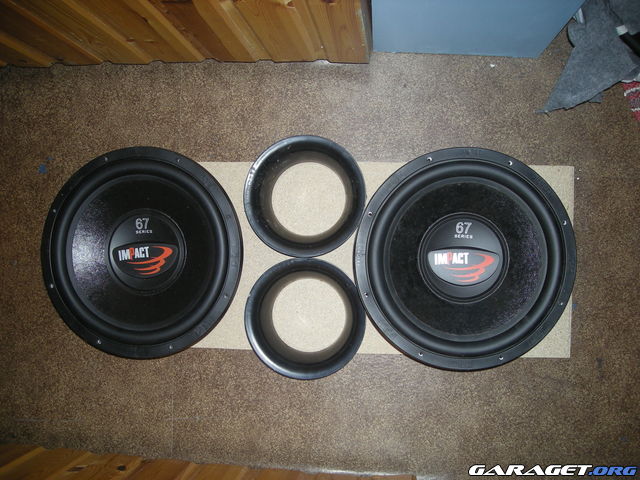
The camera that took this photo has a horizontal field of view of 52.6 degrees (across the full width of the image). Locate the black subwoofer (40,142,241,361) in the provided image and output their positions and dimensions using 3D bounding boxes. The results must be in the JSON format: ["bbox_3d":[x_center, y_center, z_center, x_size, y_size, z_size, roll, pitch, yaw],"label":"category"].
[{"bbox_3d":[-0.316,0.025,1.272,0.390,0.175,0.390,0,89,6],"label":"black subwoofer"}]

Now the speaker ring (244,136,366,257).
[{"bbox_3d":[-0.026,-0.085,1.292,0.237,0.062,0.237,0,89,6],"label":"speaker ring"}]

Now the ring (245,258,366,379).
[{"bbox_3d":[-0.026,0.153,1.288,0.236,0.062,0.236,0,89,6],"label":"ring"}]

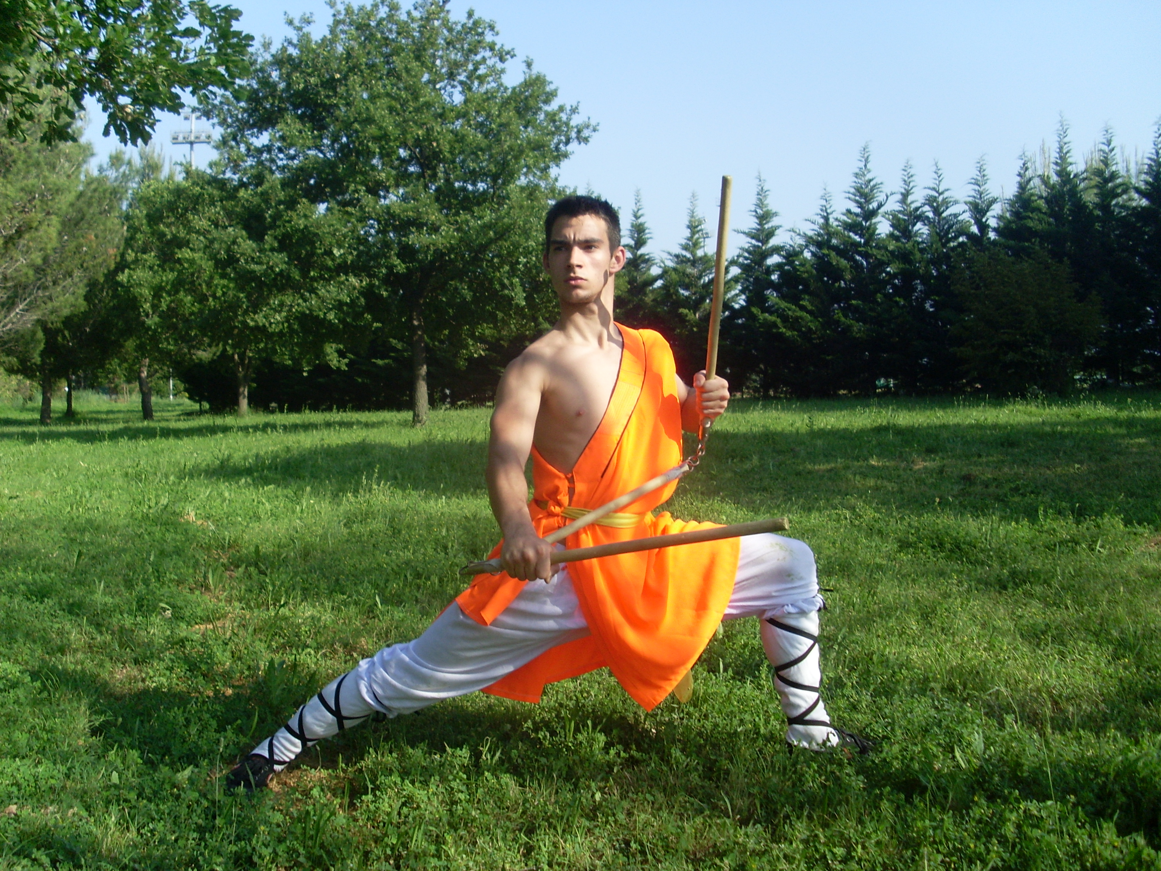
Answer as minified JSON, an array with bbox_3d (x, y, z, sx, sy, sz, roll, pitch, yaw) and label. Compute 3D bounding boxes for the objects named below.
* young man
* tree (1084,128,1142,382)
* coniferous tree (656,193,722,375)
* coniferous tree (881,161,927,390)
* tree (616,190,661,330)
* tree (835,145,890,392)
[{"bbox_3d":[-0.030,0.113,2.870,1.400,1.308,0.620,-2,3,-23],"label":"young man"},{"bbox_3d":[11.061,-3.687,26.500,1.400,5.432,1.400,0,3,0],"label":"tree"},{"bbox_3d":[2.570,-3.168,29.000,1.550,4.706,1.550,0,3,0],"label":"coniferous tree"},{"bbox_3d":[7.016,-3.396,27.500,1.300,5.050,1.300,0,3,0],"label":"coniferous tree"},{"bbox_3d":[1.356,-3.299,30.000,1.400,4.953,1.400,0,3,0],"label":"tree"},{"bbox_3d":[6.096,-3.562,27.500,1.350,5.421,1.350,0,3,0],"label":"tree"}]

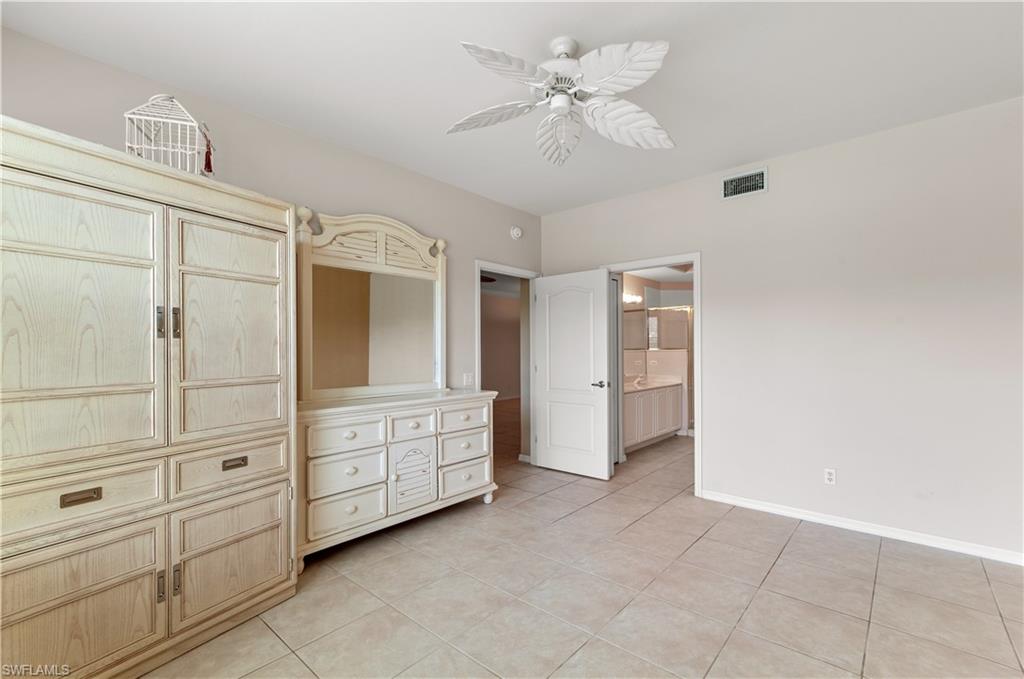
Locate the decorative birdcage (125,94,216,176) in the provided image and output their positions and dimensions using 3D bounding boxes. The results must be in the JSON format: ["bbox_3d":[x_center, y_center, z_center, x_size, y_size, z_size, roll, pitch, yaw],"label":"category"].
[{"bbox_3d":[-1.694,-0.969,2.135,0.272,0.475,0.272,0,-1,-20],"label":"decorative birdcage"}]

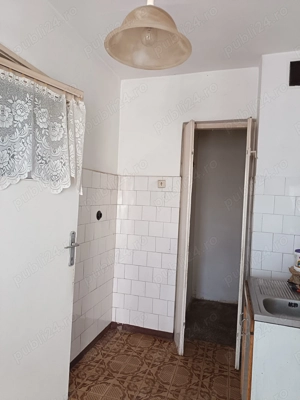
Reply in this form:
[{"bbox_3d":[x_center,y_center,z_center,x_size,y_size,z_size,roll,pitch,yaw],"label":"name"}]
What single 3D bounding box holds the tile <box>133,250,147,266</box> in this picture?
[{"bbox_3d":[-0.098,0.581,2.766,0.150,0.150,0.010,3,1,17],"label":"tile"}]

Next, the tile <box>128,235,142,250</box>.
[{"bbox_3d":[-0.156,0.429,2.789,0.150,0.150,0.010,2,0,17],"label":"tile"}]

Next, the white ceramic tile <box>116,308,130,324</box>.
[{"bbox_3d":[-0.272,1.178,2.812,0.150,0.150,0.010,2,0,17],"label":"white ceramic tile"}]

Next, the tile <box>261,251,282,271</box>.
[{"bbox_3d":[0.968,0.486,2.207,0.150,0.150,0.010,3,1,17],"label":"tile"}]

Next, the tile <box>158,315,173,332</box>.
[{"bbox_3d":[0.153,1.200,2.707,0.150,0.150,0.010,2,1,17],"label":"tile"}]

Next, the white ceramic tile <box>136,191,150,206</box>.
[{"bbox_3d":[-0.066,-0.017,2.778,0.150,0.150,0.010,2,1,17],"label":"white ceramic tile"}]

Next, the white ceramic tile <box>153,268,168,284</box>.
[{"bbox_3d":[0.100,0.740,2.704,0.150,0.150,0.010,3,1,17],"label":"white ceramic tile"}]

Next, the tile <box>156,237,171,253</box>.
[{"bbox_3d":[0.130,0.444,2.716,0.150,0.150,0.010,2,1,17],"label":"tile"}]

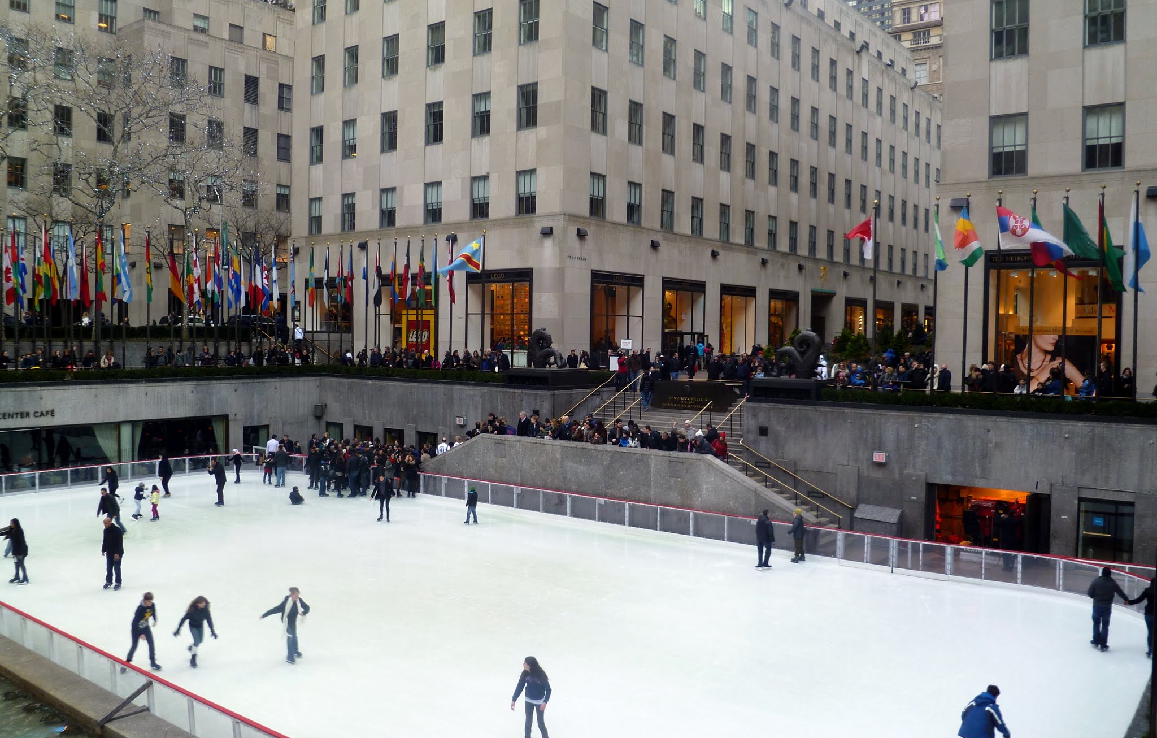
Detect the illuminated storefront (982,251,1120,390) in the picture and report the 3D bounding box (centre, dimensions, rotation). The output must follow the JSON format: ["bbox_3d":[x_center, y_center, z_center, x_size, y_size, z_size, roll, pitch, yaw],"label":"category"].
[{"bbox_3d":[16.939,-1.698,33.636,4.520,5.111,0.500,2,2,38],"label":"illuminated storefront"}]

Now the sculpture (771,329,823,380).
[{"bbox_3d":[7.991,-0.579,34.262,1.750,1.820,0.950,2,2,38],"label":"sculpture"}]

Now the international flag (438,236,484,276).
[{"bbox_3d":[-5.672,-5.455,45.004,2.100,1.880,0.500,1,2,-7],"label":"international flag"}]

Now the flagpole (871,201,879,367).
[{"bbox_3d":[9.727,-2.340,30.877,0.140,6.478,0.140,2,3,38],"label":"flagpole"}]

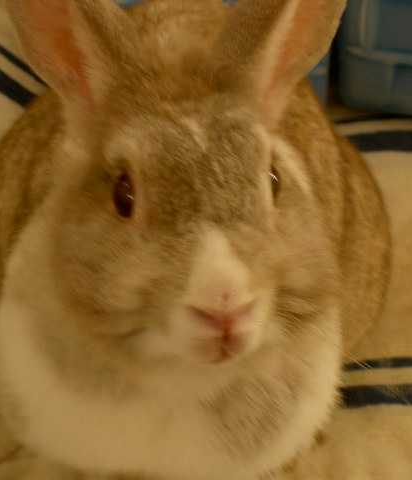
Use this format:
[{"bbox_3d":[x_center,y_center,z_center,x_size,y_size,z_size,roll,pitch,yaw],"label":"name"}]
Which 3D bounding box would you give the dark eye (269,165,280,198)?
[{"bbox_3d":[0.024,-0.021,0.755,0.006,0.013,0.012,3,22,22],"label":"dark eye"}]

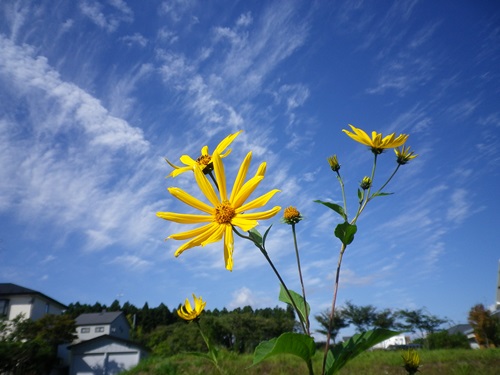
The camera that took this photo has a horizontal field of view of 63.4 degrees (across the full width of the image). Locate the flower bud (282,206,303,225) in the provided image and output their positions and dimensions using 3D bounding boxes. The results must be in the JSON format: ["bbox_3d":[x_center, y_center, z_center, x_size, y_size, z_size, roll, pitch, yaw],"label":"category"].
[{"bbox_3d":[0.038,0.025,0.365,0.018,0.017,0.018,-1,-21,0],"label":"flower bud"}]

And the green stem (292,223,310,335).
[{"bbox_3d":[0.046,0.081,0.360,0.007,0.104,0.006,-8,-13,0],"label":"green stem"}]

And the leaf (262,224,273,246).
[{"bbox_3d":[0.015,0.042,0.355,0.007,0.021,0.008,18,-14,0],"label":"leaf"}]

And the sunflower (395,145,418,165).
[{"bbox_3d":[0.205,-0.043,0.530,0.031,0.027,0.030,12,-18,0],"label":"sunflower"}]

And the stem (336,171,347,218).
[{"bbox_3d":[0.118,0.009,0.520,0.006,0.060,0.005,-10,-15,0],"label":"stem"}]

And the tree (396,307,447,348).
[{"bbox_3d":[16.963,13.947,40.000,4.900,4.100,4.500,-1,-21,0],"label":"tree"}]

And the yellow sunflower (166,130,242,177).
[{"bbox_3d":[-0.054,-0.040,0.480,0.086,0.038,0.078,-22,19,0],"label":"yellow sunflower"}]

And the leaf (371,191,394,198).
[{"bbox_3d":[0.170,0.009,0.520,0.030,0.008,0.012,-1,-21,0],"label":"leaf"}]

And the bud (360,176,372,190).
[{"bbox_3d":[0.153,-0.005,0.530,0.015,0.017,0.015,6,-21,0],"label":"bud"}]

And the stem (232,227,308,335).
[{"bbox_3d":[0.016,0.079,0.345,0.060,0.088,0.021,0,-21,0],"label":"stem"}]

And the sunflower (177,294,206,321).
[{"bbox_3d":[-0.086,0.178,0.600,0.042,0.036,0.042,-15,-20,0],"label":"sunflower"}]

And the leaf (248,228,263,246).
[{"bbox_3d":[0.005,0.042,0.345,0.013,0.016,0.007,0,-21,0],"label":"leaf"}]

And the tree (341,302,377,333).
[{"bbox_3d":[11.976,15.200,45.000,4.000,5.100,4.000,0,-21,0],"label":"tree"}]

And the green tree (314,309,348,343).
[{"bbox_3d":[8.981,15.650,45.000,3.700,4.250,3.700,0,-21,0],"label":"green tree"}]

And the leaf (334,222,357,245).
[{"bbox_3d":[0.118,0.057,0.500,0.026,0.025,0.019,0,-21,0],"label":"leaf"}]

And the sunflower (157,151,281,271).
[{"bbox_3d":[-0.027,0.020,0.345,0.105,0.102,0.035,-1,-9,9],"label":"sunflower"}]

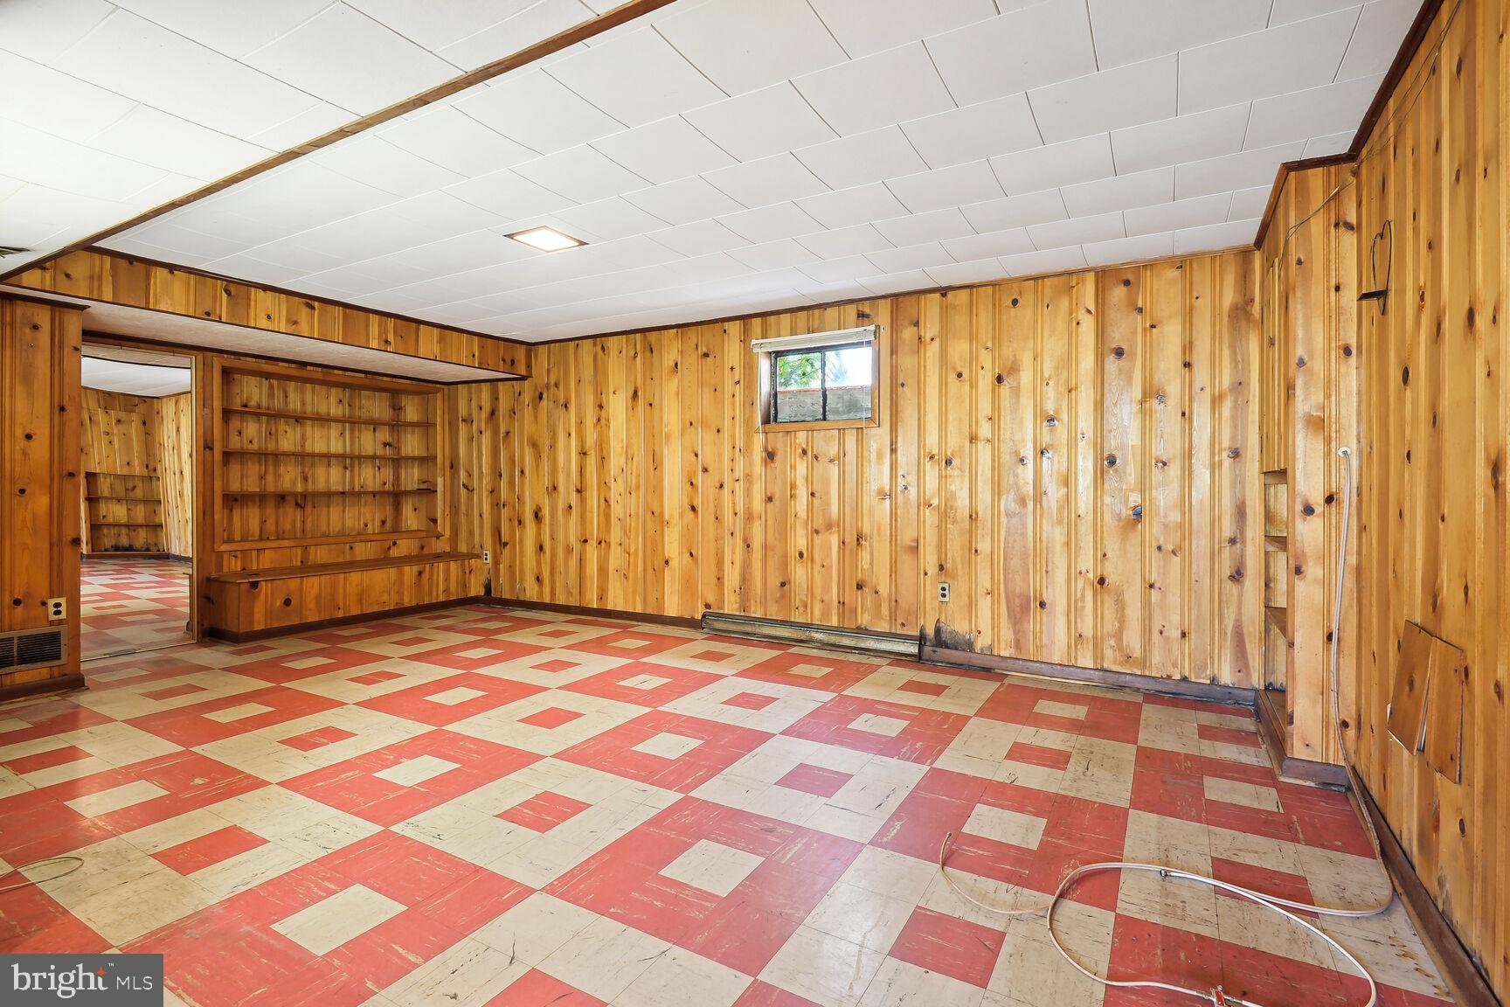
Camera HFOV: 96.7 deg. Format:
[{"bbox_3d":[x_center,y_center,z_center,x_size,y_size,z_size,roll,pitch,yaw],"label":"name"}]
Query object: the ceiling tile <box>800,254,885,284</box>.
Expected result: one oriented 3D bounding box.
[{"bbox_3d":[0.507,-1.377,3.945,0.406,0.020,0.406,1,2,30],"label":"ceiling tile"}]

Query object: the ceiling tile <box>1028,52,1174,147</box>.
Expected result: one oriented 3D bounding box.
[{"bbox_3d":[1.150,-1.324,2.212,0.410,0.018,0.404,1,2,30],"label":"ceiling tile"}]

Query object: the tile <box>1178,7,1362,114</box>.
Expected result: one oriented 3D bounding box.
[{"bbox_3d":[1.514,-1.318,2.016,0.410,0.018,0.404,1,2,30],"label":"tile"}]

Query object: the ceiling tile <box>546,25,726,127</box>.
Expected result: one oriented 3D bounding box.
[{"bbox_3d":[-0.361,-1.327,2.112,0.410,0.018,0.404,1,2,30],"label":"ceiling tile"}]

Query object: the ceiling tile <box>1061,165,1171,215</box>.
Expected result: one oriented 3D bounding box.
[{"bbox_3d":[1.560,-1.331,2.876,0.406,0.020,0.406,1,2,30],"label":"ceiling tile"}]

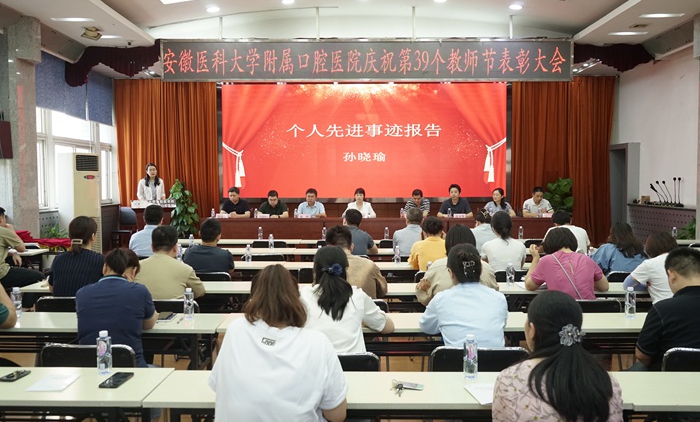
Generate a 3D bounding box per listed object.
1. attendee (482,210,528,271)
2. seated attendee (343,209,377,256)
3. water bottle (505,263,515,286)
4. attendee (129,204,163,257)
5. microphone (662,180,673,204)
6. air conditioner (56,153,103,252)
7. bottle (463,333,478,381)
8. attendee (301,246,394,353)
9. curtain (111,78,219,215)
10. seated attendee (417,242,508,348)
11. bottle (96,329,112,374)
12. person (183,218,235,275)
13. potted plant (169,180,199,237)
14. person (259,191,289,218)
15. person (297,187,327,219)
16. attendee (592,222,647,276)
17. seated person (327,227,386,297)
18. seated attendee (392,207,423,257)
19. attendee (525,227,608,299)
[{"bbox_3d":[1.371,0.653,5.368,0.450,1.321,0.720,0,3,0],"label":"attendee"},{"bbox_3d":[0.086,0.623,6.655,0.500,1.240,0.750,0,3,3],"label":"seated attendee"},{"bbox_3d":[1.298,0.508,4.724,0.061,0.182,0.061,0,3,0],"label":"water bottle"},{"bbox_3d":[-2.079,0.594,6.339,0.520,1.331,0.750,0,3,0],"label":"attendee"},{"bbox_3d":[5.424,-0.295,9.928,0.200,0.430,0.120,0,3,1],"label":"microphone"},{"bbox_3d":[-3.929,0.178,8.469,0.320,1.960,0.490,1,3,25],"label":"air conditioner"},{"bbox_3d":[0.522,0.629,2.516,0.062,0.184,0.062,0,3,0],"label":"bottle"},{"bbox_3d":[-0.066,0.798,3.091,0.540,1.220,0.750,0,3,3],"label":"attendee"},{"bbox_3d":[-3.562,-0.920,11.331,2.044,3.236,0.200,0,3,0],"label":"curtain"},{"bbox_3d":[0.591,0.799,3.151,0.480,1.275,0.720,0,3,0],"label":"seated attendee"},{"bbox_3d":[-1.038,0.598,2.469,0.063,0.176,0.063,0,3,1],"label":"bottle"},{"bbox_3d":[-1.310,0.689,5.435,0.500,1.220,0.750,0,3,3],"label":"person"},{"bbox_3d":[-2.712,0.183,9.554,0.500,1.410,0.500,0,3,1],"label":"potted plant"},{"bbox_3d":[-1.319,0.238,9.989,0.520,1.200,0.720,0,3,1],"label":"person"},{"bbox_3d":[-0.625,0.264,9.448,0.500,1.245,0.720,0,3,0],"label":"person"},{"bbox_3d":[2.463,0.703,5.367,0.520,1.200,0.750,0,3,-5],"label":"attendee"},{"bbox_3d":[0.004,0.739,4.266,0.540,1.271,0.750,0,3,0],"label":"seated person"},{"bbox_3d":[0.701,0.618,6.647,0.500,1.250,0.750,0,3,2],"label":"seated attendee"},{"bbox_3d":[1.540,0.742,4.266,0.580,1.264,0.750,0,3,0],"label":"attendee"}]

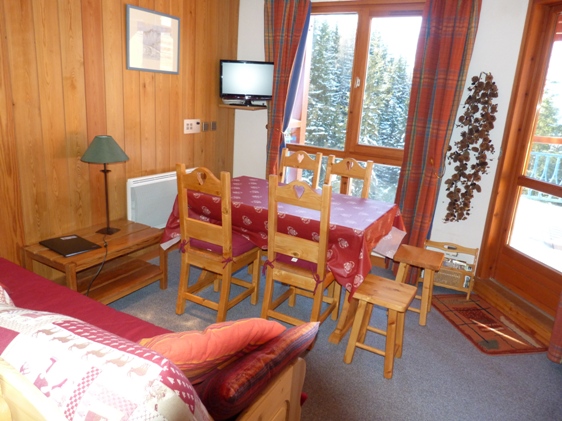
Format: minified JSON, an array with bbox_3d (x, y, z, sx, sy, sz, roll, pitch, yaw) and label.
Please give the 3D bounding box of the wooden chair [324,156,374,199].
[{"bbox_3d":[0.472,0.064,3.562,0.424,1.010,0.444,14,17,34],"label":"wooden chair"}]

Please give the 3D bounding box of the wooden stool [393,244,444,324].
[{"bbox_3d":[0.978,0.544,2.954,0.303,0.444,0.333,11,16,27],"label":"wooden stool"}]

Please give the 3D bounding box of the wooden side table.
[{"bbox_3d":[-1.232,0.412,2.820,0.429,0.460,0.838,11,15,24],"label":"wooden side table"}]

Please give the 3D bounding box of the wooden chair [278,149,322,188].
[{"bbox_3d":[0.072,-0.050,3.905,0.434,1.010,0.444,12,16,30],"label":"wooden chair"}]

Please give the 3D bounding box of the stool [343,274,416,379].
[{"bbox_3d":[0.580,0.665,2.354,0.288,0.444,0.323,11,16,27],"label":"stool"}]

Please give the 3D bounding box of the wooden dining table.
[{"bbox_3d":[0.042,0.277,3.074,1.434,0.774,0.889,12,16,28],"label":"wooden dining table"}]

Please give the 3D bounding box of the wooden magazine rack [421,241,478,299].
[{"bbox_3d":[1.400,0.478,3.401,0.414,0.414,0.242,11,16,27],"label":"wooden magazine rack"}]

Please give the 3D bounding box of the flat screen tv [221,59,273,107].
[{"bbox_3d":[-0.318,-1.219,3.921,0.520,0.409,0.162,4,14,-1],"label":"flat screen tv"}]

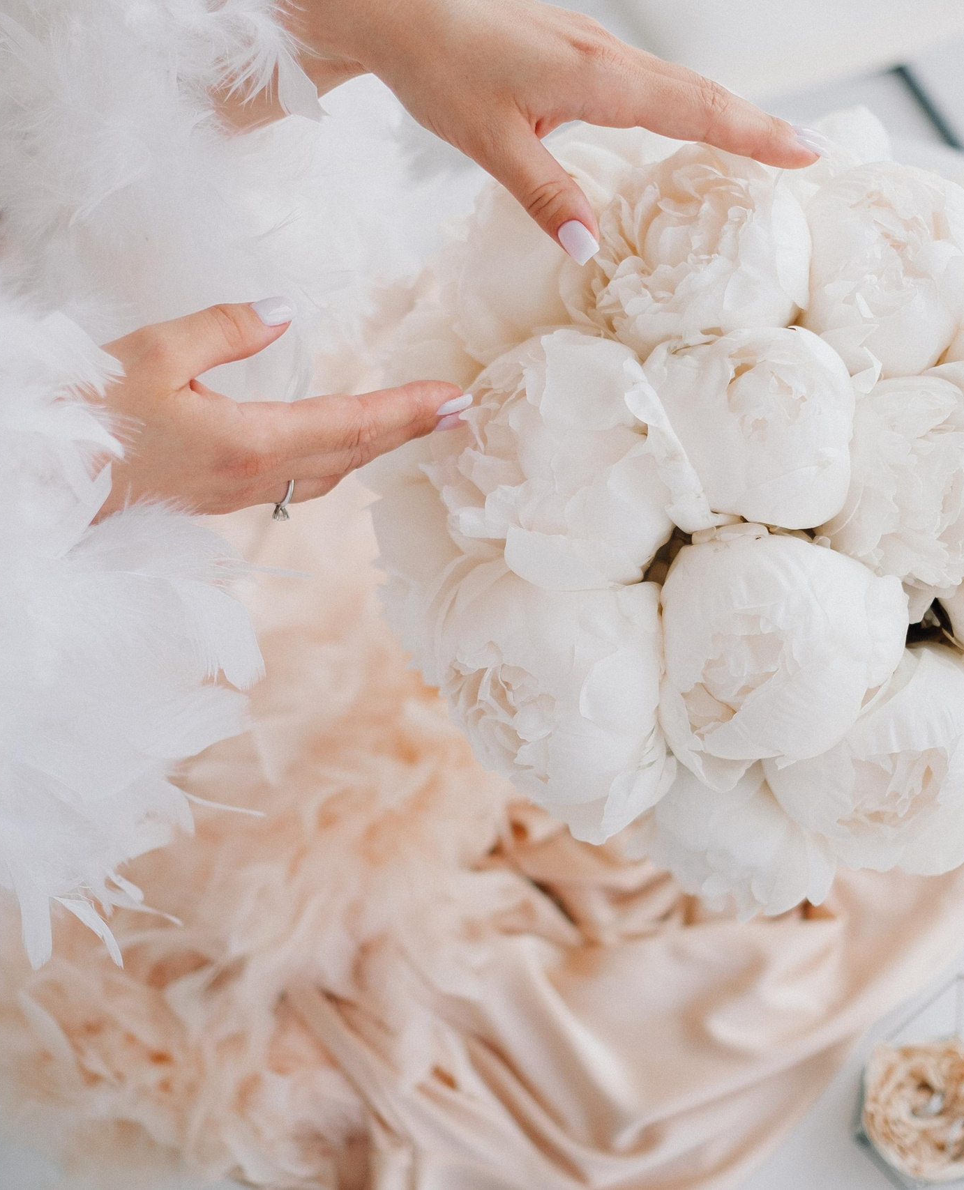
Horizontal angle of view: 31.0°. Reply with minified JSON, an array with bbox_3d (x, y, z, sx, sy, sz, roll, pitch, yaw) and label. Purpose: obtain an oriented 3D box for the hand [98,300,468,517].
[{"bbox_3d":[-0.084,-0.073,0.705,0.170,0.095,0.075,0,45,-9],"label":"hand"}]

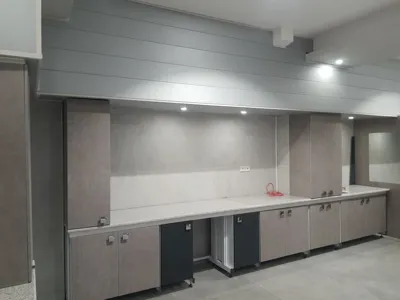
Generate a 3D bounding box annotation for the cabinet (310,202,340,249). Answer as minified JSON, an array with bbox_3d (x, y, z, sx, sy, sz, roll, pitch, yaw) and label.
[{"bbox_3d":[1.904,1.226,5.159,0.767,0.715,0.600,0,-1,-29],"label":"cabinet"}]

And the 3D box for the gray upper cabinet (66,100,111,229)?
[{"bbox_3d":[-1.261,0.136,3.350,0.431,1.367,0.400,0,-1,-29],"label":"gray upper cabinet"}]

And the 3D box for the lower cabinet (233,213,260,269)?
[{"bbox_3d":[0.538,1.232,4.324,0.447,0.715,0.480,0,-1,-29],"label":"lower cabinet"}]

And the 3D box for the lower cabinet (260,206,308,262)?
[{"bbox_3d":[1.134,1.229,4.727,0.971,0.715,0.600,0,-1,-29],"label":"lower cabinet"}]

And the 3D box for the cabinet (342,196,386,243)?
[{"bbox_3d":[2.833,1.222,5.680,1.343,0.715,0.600,0,-1,-29],"label":"cabinet"}]

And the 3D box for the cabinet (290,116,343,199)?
[{"bbox_3d":[2.039,0.102,5.282,0.795,1.407,0.460,0,-1,-29],"label":"cabinet"}]

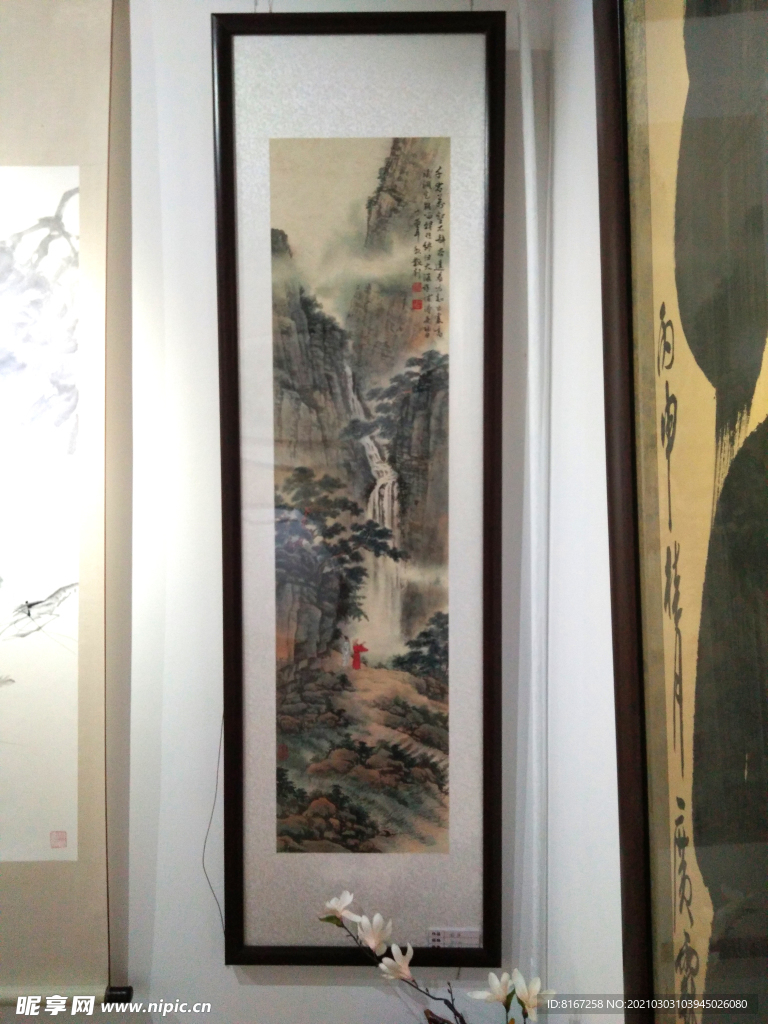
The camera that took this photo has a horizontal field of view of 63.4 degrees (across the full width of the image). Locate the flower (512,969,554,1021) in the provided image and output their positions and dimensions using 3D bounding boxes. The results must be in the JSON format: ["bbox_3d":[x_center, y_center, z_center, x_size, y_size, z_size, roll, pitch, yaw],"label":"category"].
[{"bbox_3d":[0.260,0.839,1.080,0.073,0.073,0.063,0,1,0],"label":"flower"}]

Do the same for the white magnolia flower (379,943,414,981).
[{"bbox_3d":[0.022,0.810,1.120,0.065,0.058,0.058,0,1,0],"label":"white magnolia flower"}]

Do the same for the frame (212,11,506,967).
[{"bbox_3d":[-0.045,-0.015,1.212,0.552,1.845,0.035,0,2,1],"label":"frame"}]

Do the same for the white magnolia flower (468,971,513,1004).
[{"bbox_3d":[0.185,0.827,1.080,0.075,0.051,0.060,0,1,0],"label":"white magnolia flower"}]

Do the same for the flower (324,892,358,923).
[{"bbox_3d":[-0.078,0.721,1.135,0.064,0.050,0.056,0,1,0],"label":"flower"}]

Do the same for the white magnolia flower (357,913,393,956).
[{"bbox_3d":[-0.017,0.769,1.130,0.065,0.067,0.060,0,1,0],"label":"white magnolia flower"}]

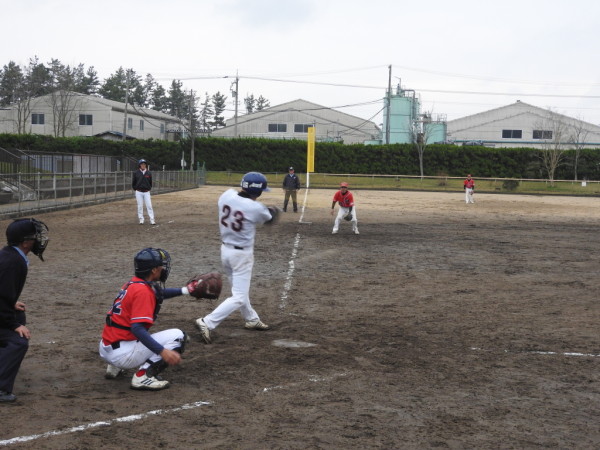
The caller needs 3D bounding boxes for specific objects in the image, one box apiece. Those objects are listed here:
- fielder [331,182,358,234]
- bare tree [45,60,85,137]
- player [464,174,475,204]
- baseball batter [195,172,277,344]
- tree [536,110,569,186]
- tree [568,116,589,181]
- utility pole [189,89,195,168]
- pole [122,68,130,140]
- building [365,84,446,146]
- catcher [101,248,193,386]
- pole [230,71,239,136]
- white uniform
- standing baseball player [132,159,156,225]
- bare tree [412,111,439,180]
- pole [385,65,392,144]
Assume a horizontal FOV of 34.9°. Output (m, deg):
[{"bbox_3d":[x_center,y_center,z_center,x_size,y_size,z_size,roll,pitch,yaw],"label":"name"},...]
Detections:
[{"bbox_3d":[1.128,-0.406,23.900,0.700,1.290,0.650,1,3,3],"label":"fielder"},{"bbox_3d":[-24.102,-10.836,97.396,4.100,11.833,3.900,1,4,0],"label":"bare tree"},{"bbox_3d":[9.779,-2.048,55.000,0.580,1.690,0.400,2,3,12],"label":"player"},{"bbox_3d":[-0.618,0.336,10.070,0.600,1.720,1.000,4,4,30],"label":"baseball batter"},{"bbox_3d":[22.256,-6.749,84.230,3.000,6.873,2.900,1,4,0],"label":"tree"},{"bbox_3d":[26.221,-7.183,90.206,1.900,6.137,1.900,1,4,0],"label":"tree"},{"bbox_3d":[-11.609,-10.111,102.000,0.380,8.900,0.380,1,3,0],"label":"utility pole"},{"bbox_3d":[-19.715,-11.435,107.404,0.450,12.085,0.450,3,4,0],"label":"pole"},{"bbox_3d":[12.591,-10.943,115.387,9.500,11.559,7.500,1,4,0],"label":"building"},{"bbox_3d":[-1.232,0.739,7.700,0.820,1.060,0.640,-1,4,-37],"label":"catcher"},{"bbox_3d":[-8.202,-12.501,118.445,0.800,13.280,0.600,1,4,0],"label":"pole"},{"bbox_3d":[-0.627,0.367,10.050,0.540,1.420,0.820,4,4,30],"label":"white uniform"},{"bbox_3d":[-4.111,-0.867,25.200,0.580,1.740,0.380,1,3,-12],"label":"standing baseball player"},{"bbox_3d":[13.112,-8.392,100.000,2.700,7.300,2.700,1,3,0],"label":"bare tree"},{"bbox_3d":[10.351,-12.512,112.000,0.360,12.600,0.360,1,3,0],"label":"pole"}]

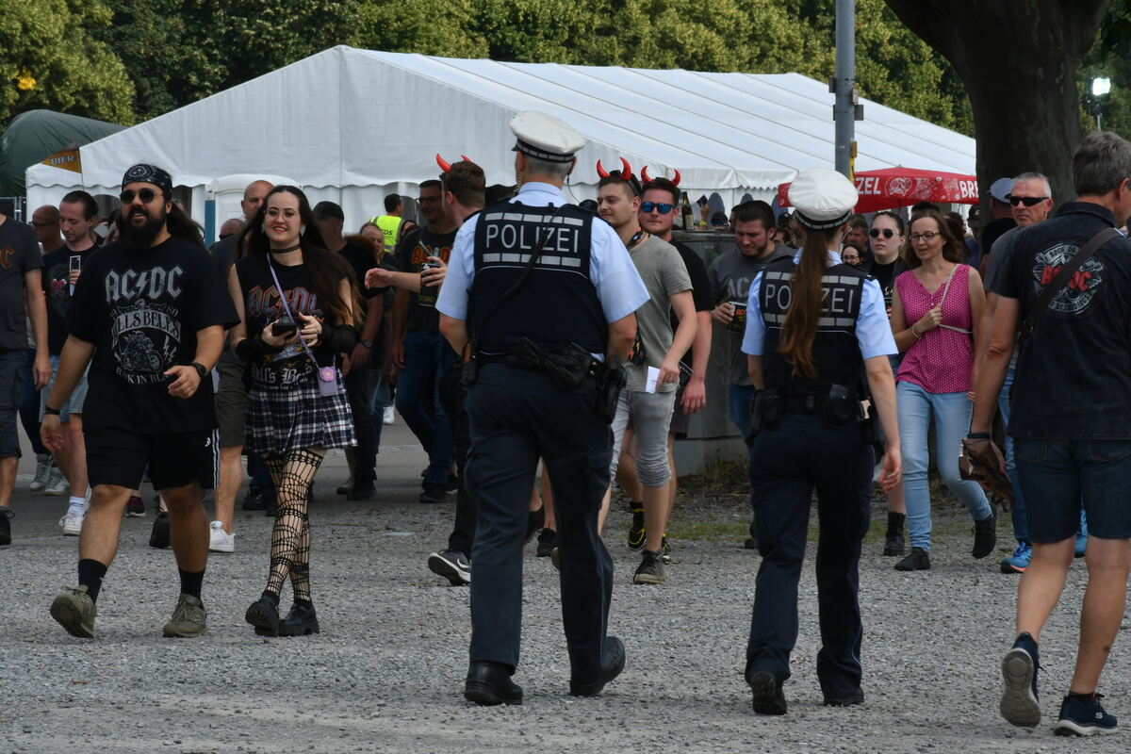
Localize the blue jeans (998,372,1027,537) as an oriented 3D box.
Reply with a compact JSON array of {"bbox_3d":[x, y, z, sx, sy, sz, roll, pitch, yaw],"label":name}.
[{"bbox_3d":[2.188,0.328,33.600,0.400,0.920,0.520,0,1,19],"label":"blue jeans"}]

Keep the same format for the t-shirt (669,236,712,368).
[{"bbox_3d":[0.456,-0.327,34.400,0.500,0.670,0.300,0,1,17],"label":"t-shirt"}]

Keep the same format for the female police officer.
[{"bbox_3d":[0.798,0.199,22.800,0.520,1.720,0.480,0,1,2],"label":"female police officer"}]

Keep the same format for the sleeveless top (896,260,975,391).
[{"bbox_3d":[1.708,-0.224,33.650,0.370,0.600,0.280,0,1,14],"label":"sleeveless top"}]

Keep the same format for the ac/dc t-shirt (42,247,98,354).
[{"bbox_3d":[-2.523,-0.409,38.300,0.470,0.620,0.290,0,1,23],"label":"ac/dc t-shirt"}]

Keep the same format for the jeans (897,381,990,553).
[{"bbox_3d":[1.750,0.386,33.700,0.370,0.860,0.520,0,1,16],"label":"jeans"}]

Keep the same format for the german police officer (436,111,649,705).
[{"bbox_3d":[-0.074,0.101,23.300,0.680,1.890,0.550,0,1,-3],"label":"german police officer"}]

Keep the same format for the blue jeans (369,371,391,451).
[{"bbox_3d":[-1.252,0.122,46.000,0.420,0.860,0.380,0,1,0],"label":"blue jeans"}]

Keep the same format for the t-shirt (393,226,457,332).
[{"bbox_3d":[-0.752,-0.557,42.000,0.490,0.640,0.300,0,1,14],"label":"t-shirt"}]

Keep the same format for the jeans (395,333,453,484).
[{"bbox_3d":[-0.796,0.166,42.000,0.400,0.900,0.480,0,1,17],"label":"jeans"}]

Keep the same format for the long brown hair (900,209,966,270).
[{"bbox_3d":[1.701,-0.628,33.600,0.260,0.300,0.240,0,1,20],"label":"long brown hair"}]

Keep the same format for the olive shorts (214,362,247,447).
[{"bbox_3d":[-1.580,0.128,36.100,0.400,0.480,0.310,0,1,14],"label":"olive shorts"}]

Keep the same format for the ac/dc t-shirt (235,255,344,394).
[{"bbox_3d":[-1.044,-0.211,27.400,0.420,0.540,0.280,0,1,6],"label":"ac/dc t-shirt"}]

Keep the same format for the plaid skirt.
[{"bbox_3d":[-0.999,0.137,27.450,0.410,0.340,0.330,0,1,5],"label":"plaid skirt"}]

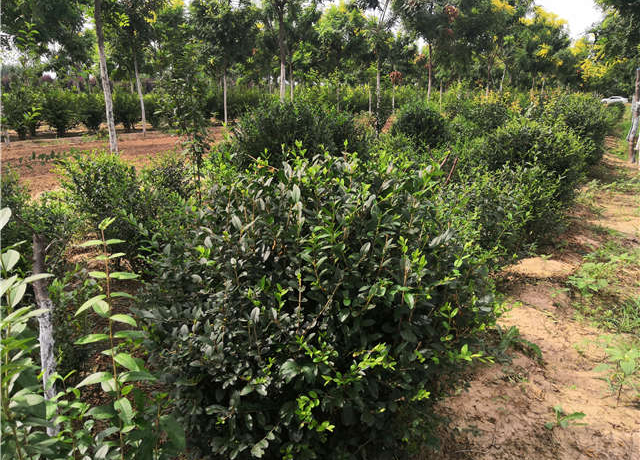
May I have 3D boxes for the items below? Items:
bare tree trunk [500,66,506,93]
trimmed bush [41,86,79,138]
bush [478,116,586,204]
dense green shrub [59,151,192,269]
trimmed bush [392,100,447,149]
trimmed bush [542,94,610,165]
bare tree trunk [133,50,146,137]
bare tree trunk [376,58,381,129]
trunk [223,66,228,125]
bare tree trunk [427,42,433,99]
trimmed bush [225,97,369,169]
[{"bbox_3d":[9.227,-6.779,25.101,0.160,2.740,0.160,5,16,19],"label":"bare tree trunk"},{"bbox_3d":[-9.345,-4.235,17.908,1.350,1.690,1.350,-8,17,-26],"label":"trimmed bush"},{"bbox_3d":[3.115,-1.050,7.388,1.600,1.170,1.600,6,17,22],"label":"bush"},{"bbox_3d":[-1.913,-0.256,4.910,1.250,0.970,1.250,-6,17,-21],"label":"dense green shrub"},{"bbox_3d":[2.140,-2.069,10.738,1.300,1.350,1.300,3,16,11],"label":"trimmed bush"},{"bbox_3d":[5.528,-2.148,10.716,1.500,1.510,1.500,8,17,26],"label":"trimmed bush"},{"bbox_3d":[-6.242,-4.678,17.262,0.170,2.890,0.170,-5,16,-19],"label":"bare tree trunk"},{"bbox_3d":[2.095,-4.769,17.876,0.120,2.730,0.120,2,16,6],"label":"bare tree trunk"},{"bbox_3d":[-4.470,-6.329,23.613,0.140,2.670,0.140,-3,16,-10],"label":"trunk"},{"bbox_3d":[4.116,-5.302,18.766,0.140,3.280,0.140,3,16,11],"label":"bare tree trunk"},{"bbox_3d":[-0.337,-1.120,7.161,1.950,1.430,1.950,-1,16,-3],"label":"trimmed bush"}]

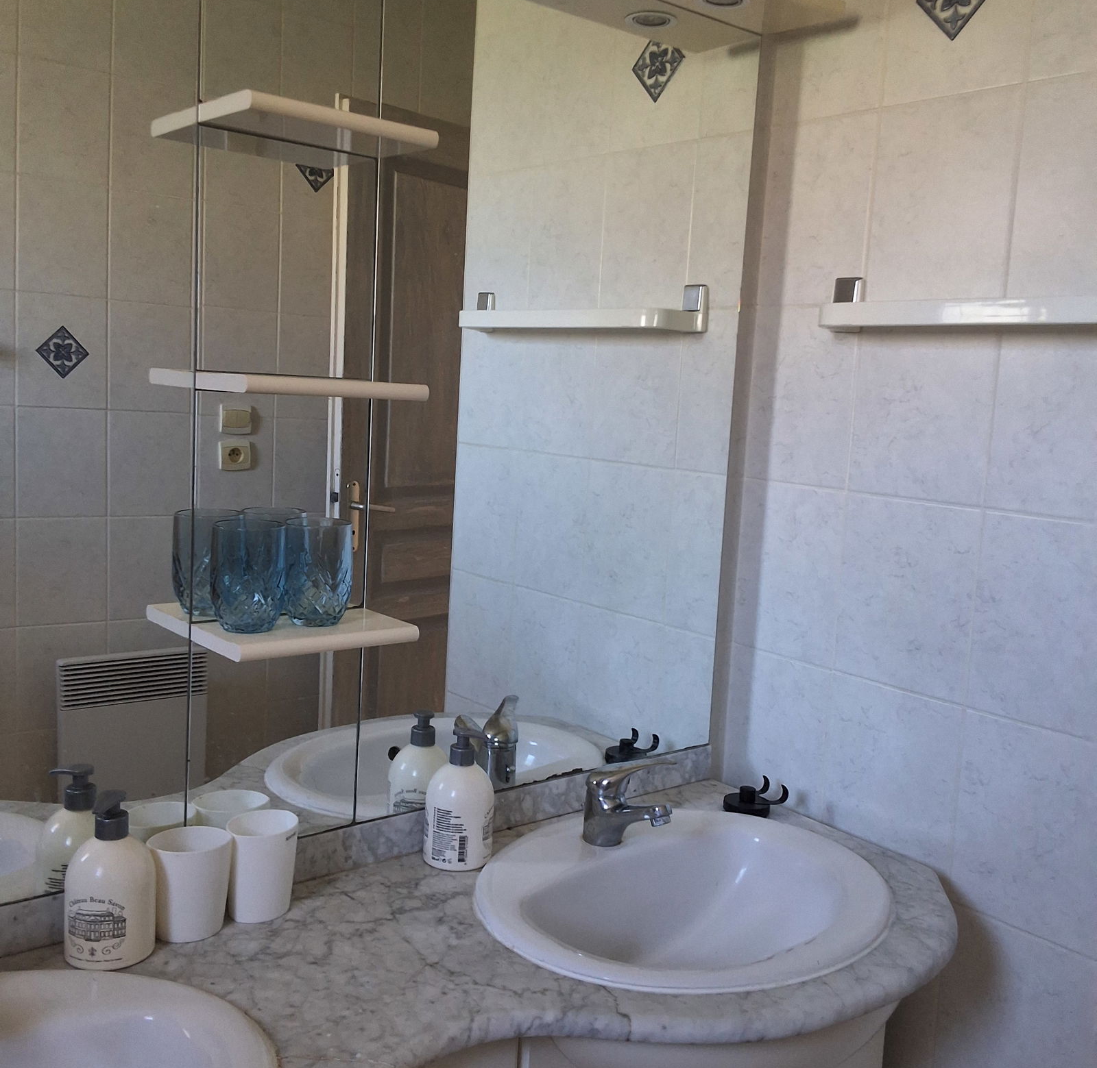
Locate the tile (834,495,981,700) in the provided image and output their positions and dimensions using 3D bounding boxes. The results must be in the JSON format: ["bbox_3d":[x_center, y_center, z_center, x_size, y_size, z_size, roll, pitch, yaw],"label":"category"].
[{"bbox_3d":[0.466,0.078,1.544,0.010,0.249,0.201,-3,9,-39],"label":"tile"}]

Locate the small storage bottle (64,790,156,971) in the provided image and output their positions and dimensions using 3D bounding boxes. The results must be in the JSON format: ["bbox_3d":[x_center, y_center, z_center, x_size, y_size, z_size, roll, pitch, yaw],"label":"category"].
[{"bbox_3d":[-0.420,0.327,1.138,0.082,0.162,0.082,4,7,10],"label":"small storage bottle"}]

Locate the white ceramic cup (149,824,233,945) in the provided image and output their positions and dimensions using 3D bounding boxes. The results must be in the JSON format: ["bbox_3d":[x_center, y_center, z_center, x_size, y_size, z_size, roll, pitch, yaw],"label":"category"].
[{"bbox_3d":[-0.365,0.357,1.202,0.082,0.096,0.067,0,8,-24],"label":"white ceramic cup"}]

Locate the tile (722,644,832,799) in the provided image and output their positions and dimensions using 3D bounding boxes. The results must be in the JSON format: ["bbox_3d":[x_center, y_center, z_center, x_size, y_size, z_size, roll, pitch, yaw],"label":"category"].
[{"bbox_3d":[0.332,0.295,1.722,0.010,0.235,0.186,-3,9,-39],"label":"tile"}]

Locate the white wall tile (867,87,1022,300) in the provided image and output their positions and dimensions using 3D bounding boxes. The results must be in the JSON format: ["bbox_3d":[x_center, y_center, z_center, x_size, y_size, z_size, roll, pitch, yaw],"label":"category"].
[{"bbox_3d":[0.492,-0.418,1.483,0.010,0.249,0.201,-3,9,-39],"label":"white wall tile"}]

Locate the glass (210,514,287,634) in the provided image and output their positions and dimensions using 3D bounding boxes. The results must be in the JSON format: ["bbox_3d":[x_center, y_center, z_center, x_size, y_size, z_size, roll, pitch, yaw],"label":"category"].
[{"bbox_3d":[-0.301,0.043,1.193,0.073,0.107,0.073,-3,9,-39],"label":"glass"}]

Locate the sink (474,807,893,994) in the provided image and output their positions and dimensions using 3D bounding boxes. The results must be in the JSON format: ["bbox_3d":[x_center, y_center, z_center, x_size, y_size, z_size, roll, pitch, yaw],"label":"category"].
[{"bbox_3d":[0.152,0.481,1.361,0.507,0.170,0.432,-3,9,-39],"label":"sink"}]

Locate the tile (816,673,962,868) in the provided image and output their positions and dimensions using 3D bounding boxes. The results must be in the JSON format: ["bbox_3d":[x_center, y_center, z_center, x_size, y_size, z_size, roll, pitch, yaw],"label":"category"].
[{"bbox_3d":[0.453,0.328,1.577,0.009,0.249,0.200,-3,9,-39],"label":"tile"}]

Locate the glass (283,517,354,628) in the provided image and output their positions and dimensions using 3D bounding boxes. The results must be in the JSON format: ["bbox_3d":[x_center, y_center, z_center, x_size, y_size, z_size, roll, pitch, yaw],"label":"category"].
[{"bbox_3d":[-0.239,0.041,1.234,0.071,0.104,0.071,3,7,0],"label":"glass"}]

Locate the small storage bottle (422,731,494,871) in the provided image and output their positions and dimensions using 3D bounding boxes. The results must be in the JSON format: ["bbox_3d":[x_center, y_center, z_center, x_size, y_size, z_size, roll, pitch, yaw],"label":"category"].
[{"bbox_3d":[-0.104,0.310,1.406,0.082,0.157,0.082,3,7,0],"label":"small storage bottle"}]

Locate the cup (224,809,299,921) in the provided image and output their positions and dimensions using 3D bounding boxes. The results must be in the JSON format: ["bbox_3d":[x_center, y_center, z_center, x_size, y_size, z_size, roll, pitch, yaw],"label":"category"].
[{"bbox_3d":[-0.304,0.353,1.254,0.069,0.096,0.083,6,8,24],"label":"cup"}]

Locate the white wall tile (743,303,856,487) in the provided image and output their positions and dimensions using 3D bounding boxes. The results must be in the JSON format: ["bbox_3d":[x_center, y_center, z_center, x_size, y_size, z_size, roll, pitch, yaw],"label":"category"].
[{"bbox_3d":[0.358,-0.195,1.662,0.010,0.249,0.186,-3,9,-39],"label":"white wall tile"}]

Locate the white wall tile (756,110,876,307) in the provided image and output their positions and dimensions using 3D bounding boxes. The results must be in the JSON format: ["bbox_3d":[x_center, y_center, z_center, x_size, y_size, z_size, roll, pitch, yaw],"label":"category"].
[{"bbox_3d":[0.371,-0.442,1.628,0.009,0.249,0.182,-3,9,-39],"label":"white wall tile"}]

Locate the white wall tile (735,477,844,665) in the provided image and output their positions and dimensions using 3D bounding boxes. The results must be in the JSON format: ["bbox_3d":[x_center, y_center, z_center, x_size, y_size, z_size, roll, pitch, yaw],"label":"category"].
[{"bbox_3d":[0.344,0.055,1.691,0.009,0.249,0.182,-3,9,-39],"label":"white wall tile"}]

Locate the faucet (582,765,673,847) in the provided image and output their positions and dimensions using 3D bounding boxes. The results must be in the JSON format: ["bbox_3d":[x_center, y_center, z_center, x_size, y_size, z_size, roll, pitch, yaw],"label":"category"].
[{"bbox_3d":[0.113,0.329,1.443,0.094,0.106,0.128,-3,9,-39],"label":"faucet"}]

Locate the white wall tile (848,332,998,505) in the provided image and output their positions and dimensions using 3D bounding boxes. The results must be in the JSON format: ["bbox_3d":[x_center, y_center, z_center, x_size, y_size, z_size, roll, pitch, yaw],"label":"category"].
[{"bbox_3d":[0.479,-0.168,1.513,0.009,0.249,0.200,-3,9,-39],"label":"white wall tile"}]

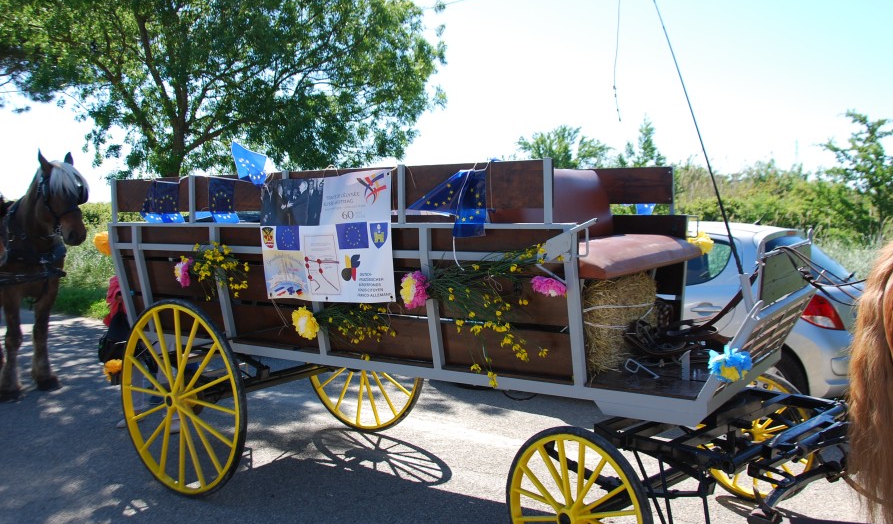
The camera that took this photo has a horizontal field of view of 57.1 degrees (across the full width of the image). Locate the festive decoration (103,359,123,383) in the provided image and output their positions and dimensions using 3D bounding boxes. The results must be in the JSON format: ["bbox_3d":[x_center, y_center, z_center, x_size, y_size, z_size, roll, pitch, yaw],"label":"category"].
[{"bbox_3d":[-2.242,0.730,5.585,0.145,0.150,0.120,2,5,35],"label":"festive decoration"}]

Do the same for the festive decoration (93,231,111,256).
[{"bbox_3d":[-2.100,-0.113,5.009,0.150,0.160,0.130,2,3,36],"label":"festive decoration"}]

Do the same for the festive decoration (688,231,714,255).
[{"bbox_3d":[1.337,-0.102,4.302,0.150,0.150,0.130,2,3,36],"label":"festive decoration"}]

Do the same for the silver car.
[{"bbox_3d":[1.731,0.376,7.472,4.030,1.470,1.770,2,3,36],"label":"silver car"}]

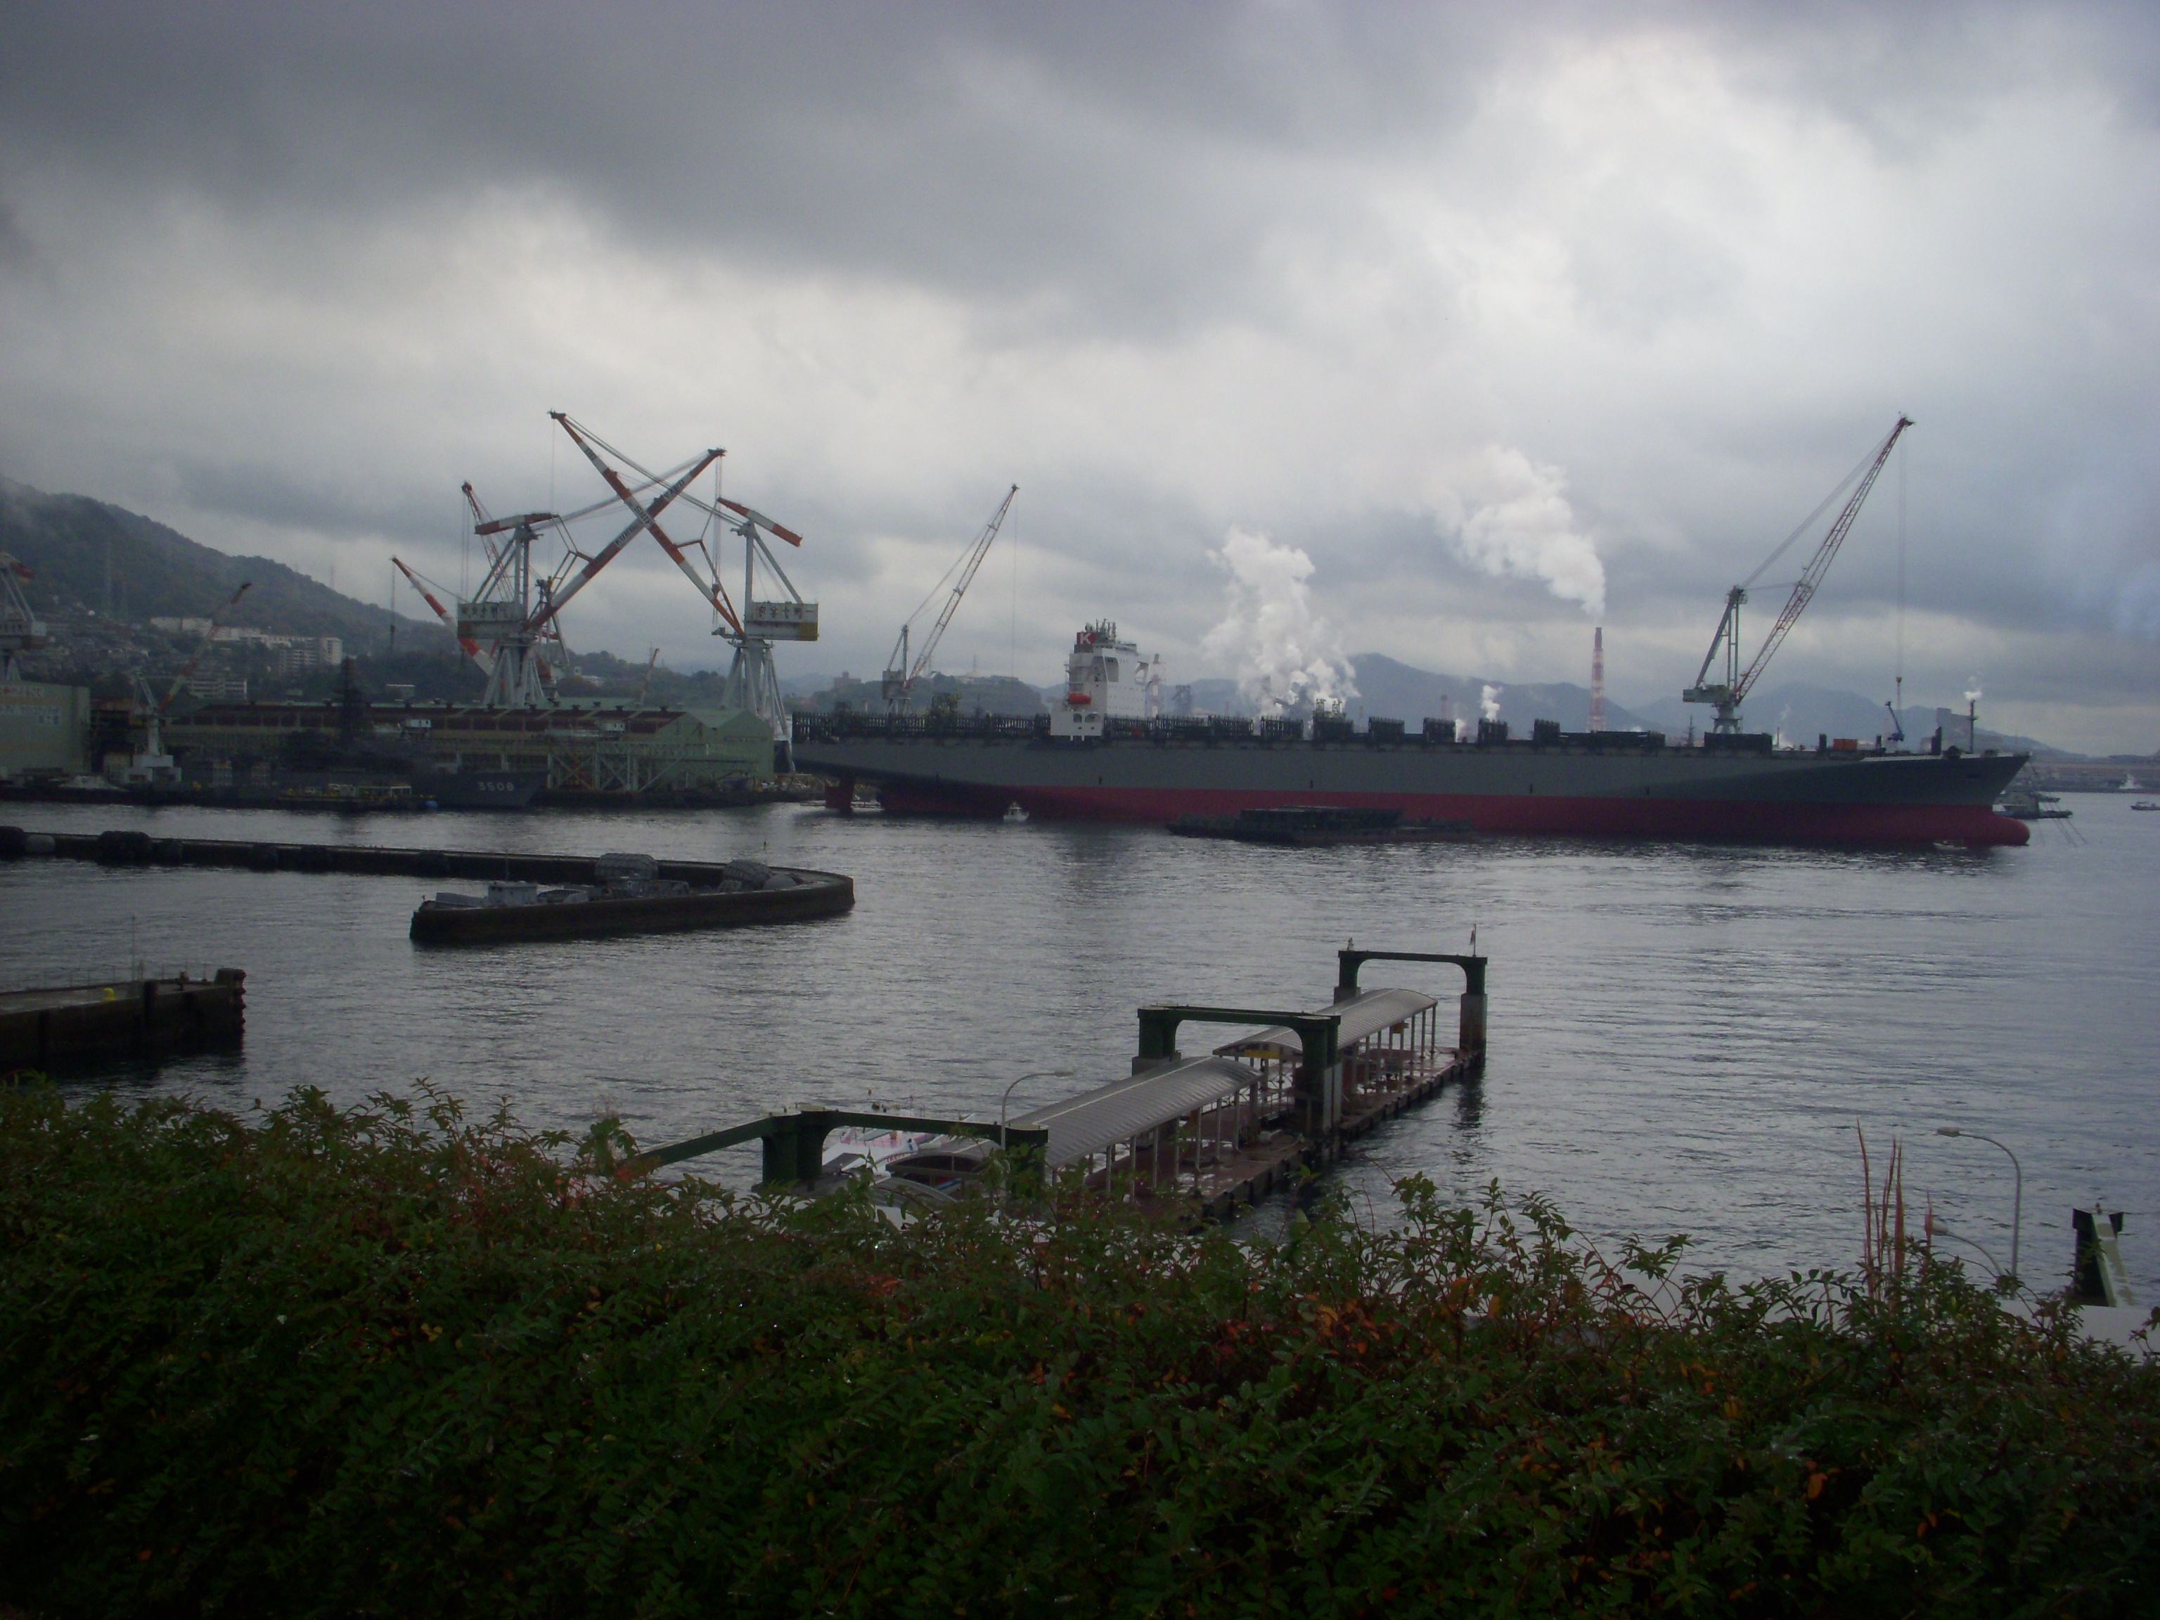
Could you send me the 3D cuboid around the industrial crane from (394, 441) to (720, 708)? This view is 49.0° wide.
[{"bbox_3d":[-171.480,-65.890,818.870,103.000,109.000,22.000,1,1,21],"label":"industrial crane"}]

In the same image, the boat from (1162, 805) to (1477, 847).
[{"bbox_3d":[53.140,3.140,528.890,50.000,8.000,42.000,0,2,-36],"label":"boat"}]

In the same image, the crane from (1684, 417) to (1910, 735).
[{"bbox_3d":[199.450,-54.480,660.760,60.500,105.500,13.000,1,1,17],"label":"crane"}]

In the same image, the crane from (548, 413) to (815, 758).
[{"bbox_3d":[-136.660,-71.230,815.130,92.000,125.000,22.000,1,1,-8],"label":"crane"}]

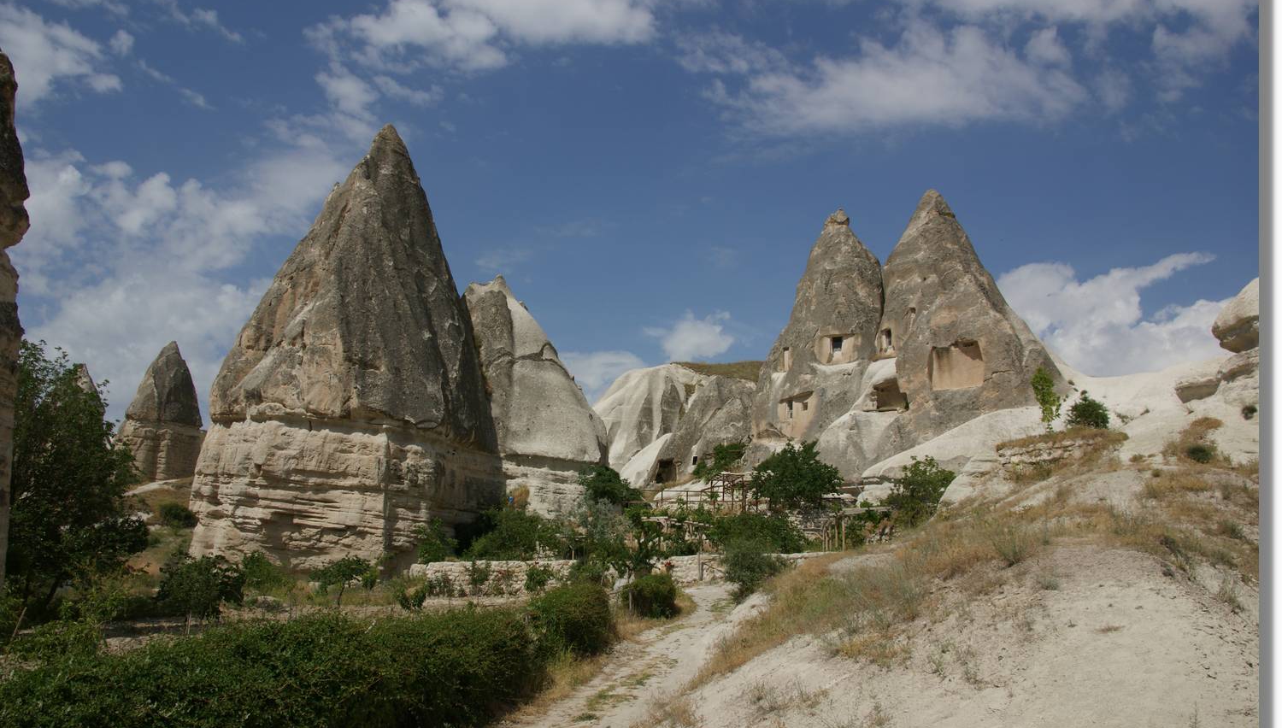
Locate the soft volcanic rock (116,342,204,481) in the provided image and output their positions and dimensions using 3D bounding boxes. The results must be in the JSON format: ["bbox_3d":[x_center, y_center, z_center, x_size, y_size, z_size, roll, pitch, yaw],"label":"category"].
[{"bbox_3d":[-42.004,4.158,84.000,7.610,12.170,7.230,4,-9,-27],"label":"soft volcanic rock"}]

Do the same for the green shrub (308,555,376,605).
[{"bbox_3d":[-8.064,5.875,26.000,1.690,1.320,1.600,0,-11,0],"label":"green shrub"}]

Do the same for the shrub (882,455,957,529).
[{"bbox_3d":[14.797,6.777,51.000,3.710,3.880,3.440,-2,-9,16],"label":"shrub"}]

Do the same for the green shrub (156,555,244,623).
[{"bbox_3d":[-8.460,4.359,18.500,1.510,1.400,1.600,0,-11,0],"label":"green shrub"}]

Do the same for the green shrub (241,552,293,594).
[{"bbox_3d":[-10.529,5.877,27.000,1.270,1.210,1.300,0,-11,0],"label":"green shrub"}]

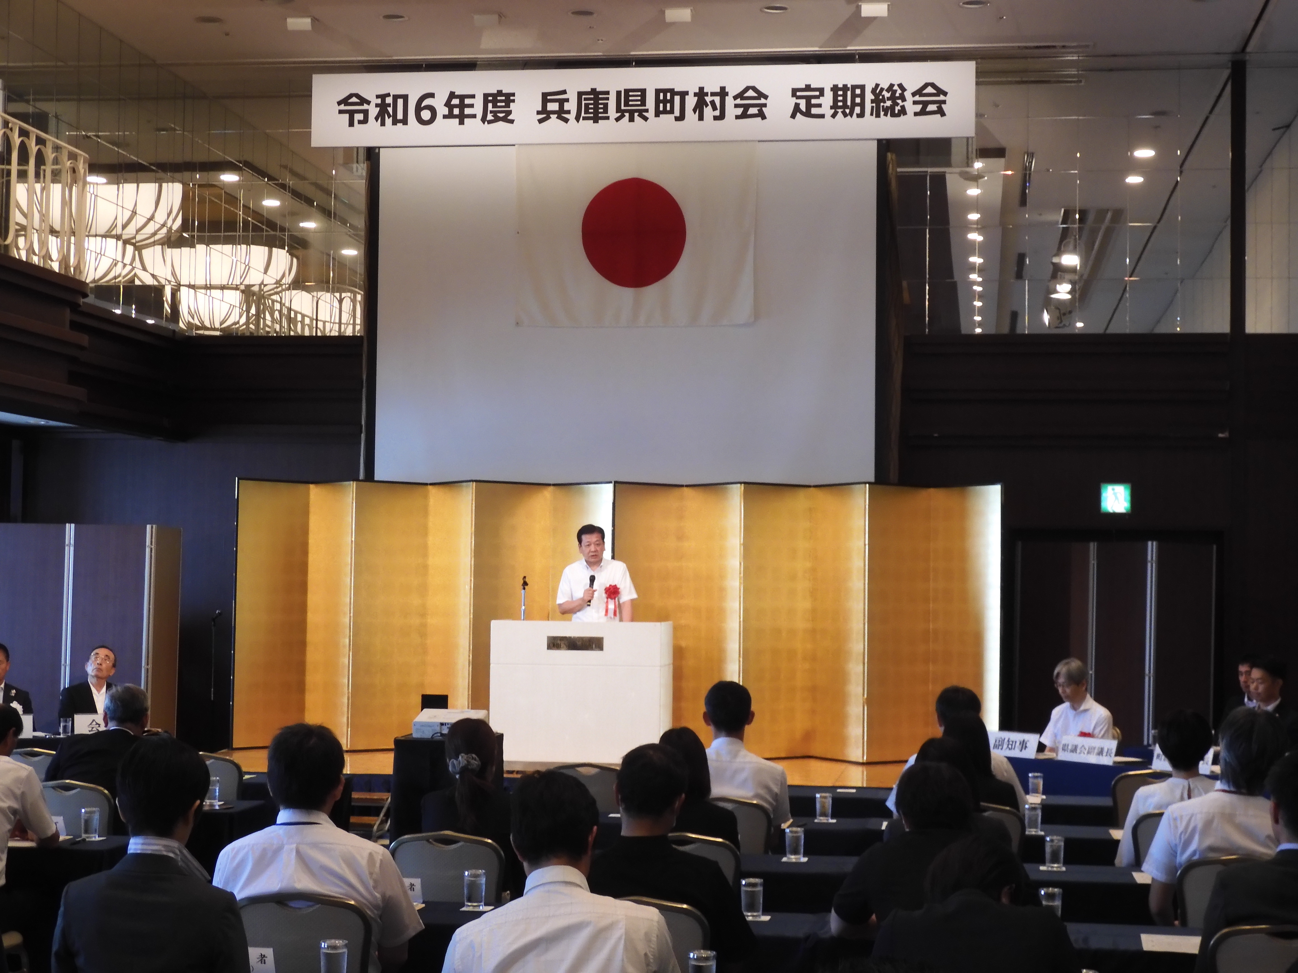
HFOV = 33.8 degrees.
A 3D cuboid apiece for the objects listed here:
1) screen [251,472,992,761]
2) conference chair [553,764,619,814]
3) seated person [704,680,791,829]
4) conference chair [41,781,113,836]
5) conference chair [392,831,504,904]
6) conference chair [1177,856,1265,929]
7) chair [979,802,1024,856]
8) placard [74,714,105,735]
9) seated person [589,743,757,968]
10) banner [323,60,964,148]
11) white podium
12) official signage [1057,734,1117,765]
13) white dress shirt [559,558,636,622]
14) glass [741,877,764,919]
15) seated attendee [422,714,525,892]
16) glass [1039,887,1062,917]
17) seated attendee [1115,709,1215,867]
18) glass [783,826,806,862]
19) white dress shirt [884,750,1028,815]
[{"bbox_3d":[-0.307,0.999,16.255,5.848,2.060,0.420,0,-3,8],"label":"screen"},{"bbox_3d":[-0.282,1.743,10.192,0.450,0.890,0.560,0,-3,6],"label":"conference chair"},{"bbox_3d":[0.342,1.438,8.630,0.490,1.310,0.700,0,-3,7],"label":"seated person"},{"bbox_3d":[-2.290,1.625,8.797,0.430,0.880,0.560,0,-3,8],"label":"conference chair"},{"bbox_3d":[-0.635,1.575,7.189,0.430,0.885,0.560,0,-3,5],"label":"conference chair"},{"bbox_3d":[1.816,1.571,6.685,0.430,0.885,0.560,0,-3,9],"label":"conference chair"},{"bbox_3d":[1.275,1.653,8.355,0.430,0.885,0.560,0,-3,8],"label":"chair"},{"bbox_3d":[-3.656,1.588,14.233,0.340,0.130,0.090,1,-3,-12],"label":"placard"},{"bbox_3d":[0.026,1.330,5.876,0.530,1.250,0.800,0,-3,6],"label":"seated person"},{"bbox_3d":[-0.080,-2.592,14.535,4.550,0.510,0.040,0,-3,7],"label":"banner"},{"bbox_3d":[-0.465,1.460,15.002,1.190,1.020,0.600,0,-3,8],"label":"white podium"},{"bbox_3d":[2.581,1.556,12.535,0.080,0.140,0.420,3,-4,-35],"label":"official signage"},{"bbox_3d":[-0.375,0.778,15.500,0.560,0.540,0.300,0,-3,7],"label":"white dress shirt"},{"bbox_3d":[0.314,1.250,6.477,0.066,0.112,0.066,0,-3,6],"label":"glass"},{"bbox_3d":[-0.578,1.418,7.379,0.430,1.220,0.760,0,-3,5],"label":"seated attendee"},{"bbox_3d":[1.168,1.227,6.207,0.064,0.110,0.064,0,-3,6],"label":"glass"},{"bbox_3d":[2.061,1.498,8.456,0.520,1.260,0.750,0,-3,8],"label":"seated attendee"},{"bbox_3d":[0.526,1.292,7.700,0.066,0.112,0.066,1,-3,0],"label":"glass"},{"bbox_3d":[1.406,1.413,9.892,0.600,0.580,0.340,0,-3,6],"label":"white dress shirt"}]

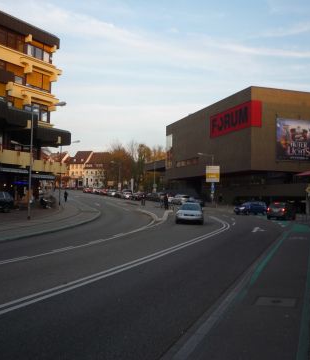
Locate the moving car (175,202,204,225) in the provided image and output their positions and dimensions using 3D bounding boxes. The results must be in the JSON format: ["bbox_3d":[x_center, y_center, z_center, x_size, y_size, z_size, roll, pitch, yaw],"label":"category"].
[{"bbox_3d":[2.500,2.222,30.200,1.750,1.420,4.400,0,-2,7],"label":"moving car"}]

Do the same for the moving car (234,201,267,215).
[{"bbox_3d":[11.300,3.106,49.500,4.400,1.550,1.800,2,-3,-28],"label":"moving car"}]

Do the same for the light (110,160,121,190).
[{"bbox_3d":[-7.951,0.061,90.000,2.400,7.900,0.400,1,-3,-13],"label":"light"}]

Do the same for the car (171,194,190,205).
[{"bbox_3d":[3.423,2.823,62.000,1.780,1.500,4.350,2,-3,-21],"label":"car"}]

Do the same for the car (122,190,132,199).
[{"bbox_3d":[-4.968,2.617,79.000,1.800,1.750,4.400,1,-3,-15],"label":"car"}]

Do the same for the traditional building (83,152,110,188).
[{"bbox_3d":[-19.815,-3.255,157.000,10.000,13.000,9.500,0,-3,19],"label":"traditional building"}]

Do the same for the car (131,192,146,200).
[{"bbox_3d":[-2.789,2.840,75.000,1.760,1.470,4.300,2,-3,-18],"label":"car"}]

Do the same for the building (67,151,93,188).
[{"bbox_3d":[-27.018,-3.469,162.000,7.300,13.600,9.500,0,-3,19],"label":"building"}]

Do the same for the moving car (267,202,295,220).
[{"bbox_3d":[11.200,2.679,38.900,1.780,1.520,4.300,0,-3,25],"label":"moving car"}]

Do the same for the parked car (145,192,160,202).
[{"bbox_3d":[-0.316,2.745,70.000,1.770,1.470,4.300,2,-3,-20],"label":"parked car"}]

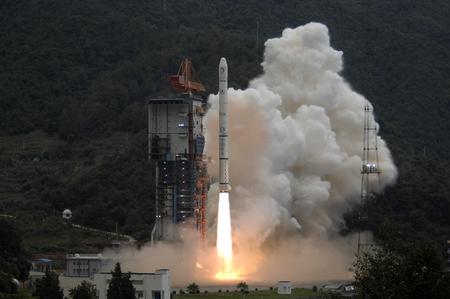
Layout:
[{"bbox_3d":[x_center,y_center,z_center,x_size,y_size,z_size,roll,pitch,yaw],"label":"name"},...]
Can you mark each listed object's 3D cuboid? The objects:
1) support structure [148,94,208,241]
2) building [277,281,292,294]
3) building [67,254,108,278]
[{"bbox_3d":[-18.373,12.249,592.000,19.000,67.500,14.500,-1,-2,24],"label":"support structure"},{"bbox_3d":[19.622,45.131,490.000,4.400,4.500,4.000,0,-2,0],"label":"building"},{"bbox_3d":[-54.420,46.405,593.000,16.500,9.000,10.000,0,-2,-3],"label":"building"}]

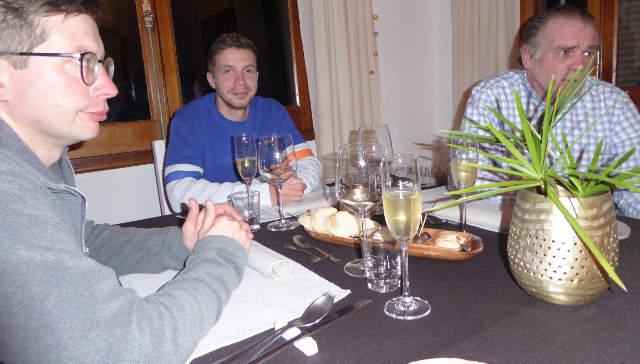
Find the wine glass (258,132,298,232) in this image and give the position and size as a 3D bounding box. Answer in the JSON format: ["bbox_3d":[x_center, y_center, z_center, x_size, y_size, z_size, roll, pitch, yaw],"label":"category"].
[{"bbox_3d":[-0.094,0.002,1.082,0.090,0.211,0.090,-4,11,1],"label":"wine glass"}]

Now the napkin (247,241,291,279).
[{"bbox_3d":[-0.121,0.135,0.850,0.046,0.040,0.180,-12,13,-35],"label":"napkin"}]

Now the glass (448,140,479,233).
[{"bbox_3d":[0.280,0.012,0.890,0.064,0.211,0.064,-4,11,1],"label":"glass"}]

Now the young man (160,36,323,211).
[{"bbox_3d":[-0.219,0.159,1.518,0.530,1.257,0.680,-9,12,-27],"label":"young man"}]

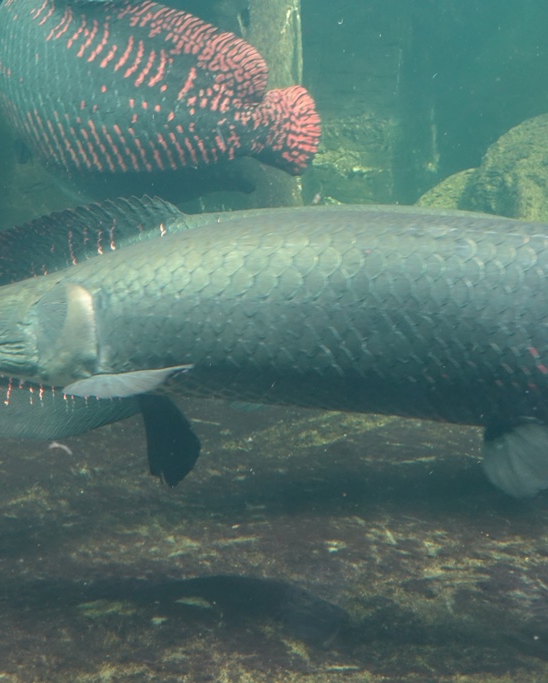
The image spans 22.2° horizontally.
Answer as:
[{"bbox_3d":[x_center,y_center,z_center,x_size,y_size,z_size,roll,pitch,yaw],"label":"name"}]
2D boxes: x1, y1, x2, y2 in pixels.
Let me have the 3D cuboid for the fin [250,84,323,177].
[{"bbox_3d":[0.021,-0.424,2.800,0.142,0.172,0.050,6,6,-7],"label":"fin"}]

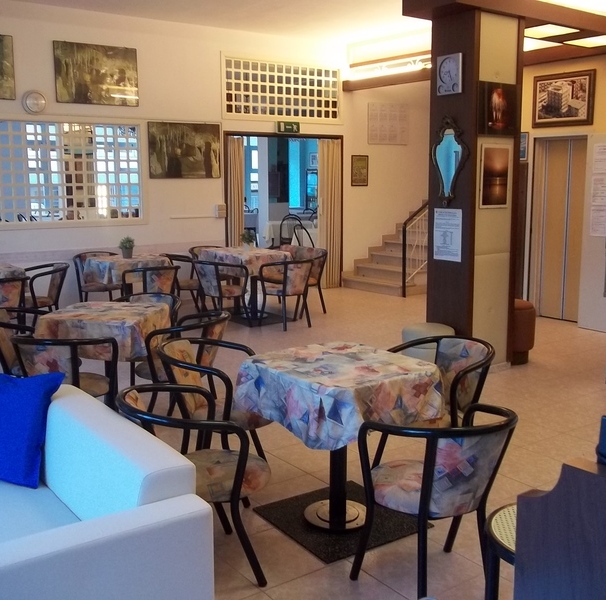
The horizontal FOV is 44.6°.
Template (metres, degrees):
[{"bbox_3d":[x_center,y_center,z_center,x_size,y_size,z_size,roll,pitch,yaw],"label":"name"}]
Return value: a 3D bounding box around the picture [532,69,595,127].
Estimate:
[{"bbox_3d":[2.771,-2.130,7.882,0.040,0.560,0.745,-7,12,-37],"label":"picture"}]

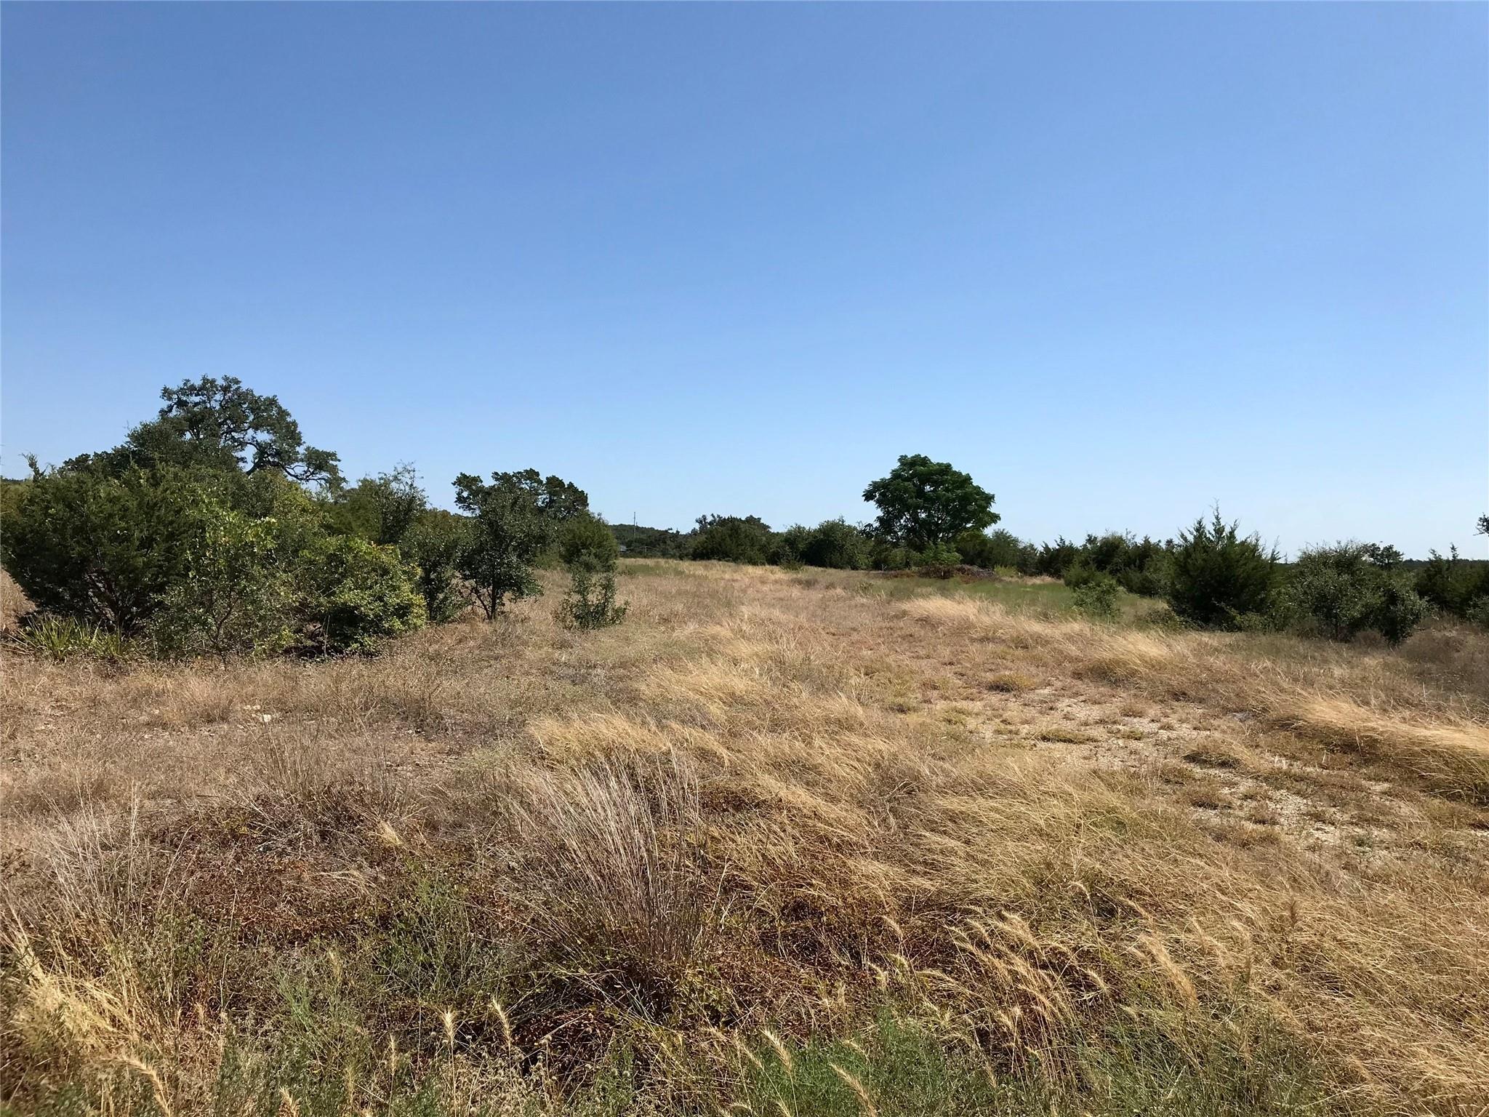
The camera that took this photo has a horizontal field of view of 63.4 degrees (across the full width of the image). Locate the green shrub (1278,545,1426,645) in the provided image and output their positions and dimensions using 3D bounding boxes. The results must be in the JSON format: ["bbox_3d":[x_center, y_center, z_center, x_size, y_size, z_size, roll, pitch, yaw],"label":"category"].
[{"bbox_3d":[11.870,0.692,23.500,2.870,1.980,2.600,0,0,0],"label":"green shrub"}]

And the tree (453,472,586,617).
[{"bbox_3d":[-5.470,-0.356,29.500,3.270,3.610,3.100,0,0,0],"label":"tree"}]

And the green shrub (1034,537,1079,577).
[{"bbox_3d":[12.188,-0.023,47.000,1.820,1.630,1.820,0,0,0],"label":"green shrub"}]

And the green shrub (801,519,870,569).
[{"bbox_3d":[4.578,-0.695,60.000,3.420,2.490,3.080,0,0,0],"label":"green shrub"}]

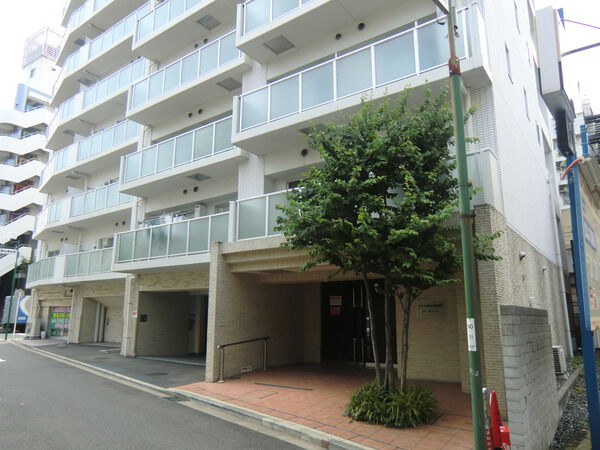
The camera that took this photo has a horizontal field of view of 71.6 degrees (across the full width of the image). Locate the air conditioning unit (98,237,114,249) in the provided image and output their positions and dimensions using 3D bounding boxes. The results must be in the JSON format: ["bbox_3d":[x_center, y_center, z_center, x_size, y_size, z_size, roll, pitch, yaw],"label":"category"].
[{"bbox_3d":[-9.314,0.857,20.023,0.800,0.580,0.300,-8,-14,35],"label":"air conditioning unit"}]

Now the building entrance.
[{"bbox_3d":[1.602,2.742,11.733,2.270,2.240,0.200,-8,-14,35],"label":"building entrance"}]

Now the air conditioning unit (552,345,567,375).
[{"bbox_3d":[5.776,3.027,9.440,0.300,0.570,0.800,-8,-14,35],"label":"air conditioning unit"}]

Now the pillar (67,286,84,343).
[{"bbox_3d":[-10.917,4.433,20.537,0.700,2.651,0.350,-8,-14,35],"label":"pillar"}]

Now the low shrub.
[{"bbox_3d":[1.451,2.818,6.633,1.200,0.380,1.150,-8,-14,35],"label":"low shrub"}]

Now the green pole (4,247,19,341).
[{"bbox_3d":[-14.980,3.522,21.725,0.130,4.848,0.130,-8,-14,35],"label":"green pole"}]

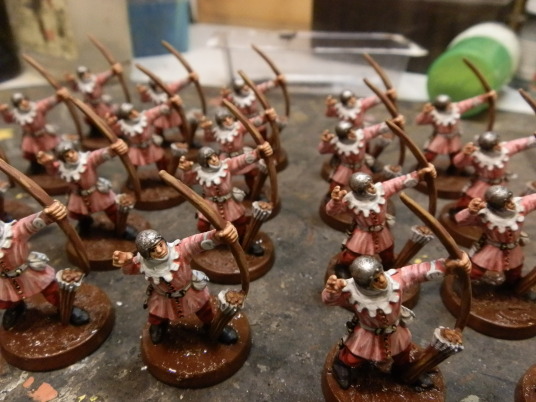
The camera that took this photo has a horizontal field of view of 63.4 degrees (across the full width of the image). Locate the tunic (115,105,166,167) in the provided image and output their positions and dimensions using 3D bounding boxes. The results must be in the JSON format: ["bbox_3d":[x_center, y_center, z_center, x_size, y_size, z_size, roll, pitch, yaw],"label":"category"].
[{"bbox_3d":[-0.041,-0.021,0.144,0.019,0.022,0.010,-7,33,-10],"label":"tunic"}]

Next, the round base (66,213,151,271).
[{"bbox_3d":[-0.047,0.012,0.130,0.025,0.004,0.025,1,30,-1],"label":"round base"}]

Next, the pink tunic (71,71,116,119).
[{"bbox_3d":[-0.074,-0.046,0.185,0.021,0.019,0.011,3,31,3],"label":"pink tunic"}]

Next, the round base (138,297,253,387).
[{"bbox_3d":[-0.016,0.030,0.098,0.025,0.004,0.025,0,32,0],"label":"round base"}]

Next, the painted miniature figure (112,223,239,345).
[{"bbox_3d":[-0.018,0.017,0.088,0.024,0.032,0.013,2,30,0],"label":"painted miniature figure"}]

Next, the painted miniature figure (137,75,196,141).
[{"bbox_3d":[-0.037,-0.032,0.166,0.025,0.030,0.013,-6,32,-8],"label":"painted miniature figure"}]

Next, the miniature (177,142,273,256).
[{"bbox_3d":[-0.011,-0.001,0.115,0.025,0.030,0.013,-6,32,-8],"label":"miniature"}]

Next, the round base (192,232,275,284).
[{"bbox_3d":[-0.010,0.014,0.124,0.025,0.004,0.025,0,32,0],"label":"round base"}]

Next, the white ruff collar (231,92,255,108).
[{"bbox_3d":[-0.010,-0.039,0.169,0.009,0.005,0.008,2,30,0],"label":"white ruff collar"}]

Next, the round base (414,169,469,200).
[{"bbox_3d":[0.069,-0.008,0.169,0.025,0.004,0.025,1,30,-1],"label":"round base"}]

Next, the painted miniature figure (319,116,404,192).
[{"bbox_3d":[0.028,-0.011,0.132,0.025,0.030,0.013,-3,32,-3],"label":"painted miniature figure"}]

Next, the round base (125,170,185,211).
[{"bbox_3d":[-0.040,-0.004,0.157,0.025,0.004,0.025,1,30,-1],"label":"round base"}]

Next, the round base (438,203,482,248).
[{"bbox_3d":[0.069,0.008,0.142,0.025,0.004,0.025,1,30,-1],"label":"round base"}]

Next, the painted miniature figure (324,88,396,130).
[{"bbox_3d":[0.032,-0.025,0.154,0.025,0.030,0.013,-3,32,-3],"label":"painted miniature figure"}]

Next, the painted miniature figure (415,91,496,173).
[{"bbox_3d":[0.063,-0.023,0.150,0.025,0.030,0.013,-2,32,-2],"label":"painted miniature figure"}]

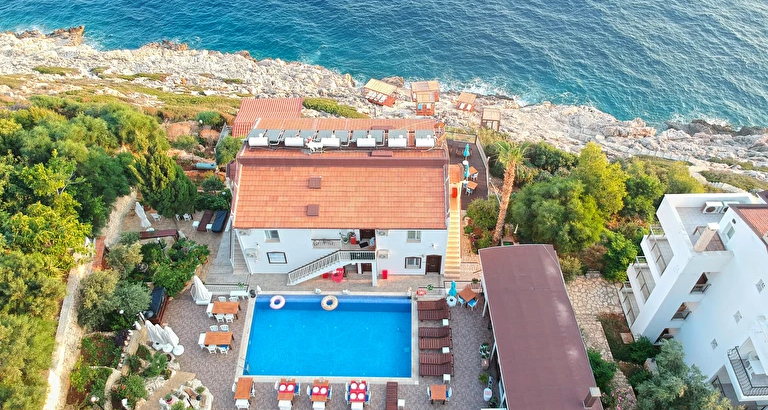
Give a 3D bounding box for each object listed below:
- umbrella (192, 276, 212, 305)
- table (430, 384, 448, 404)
[{"bbox_3d":[-11.557,5.400,35.088,0.900,2.750,0.900,0,47,2],"label":"umbrella"},{"bbox_3d":[3.193,11.079,32.270,0.860,0.750,0.860,0,47,2],"label":"table"}]

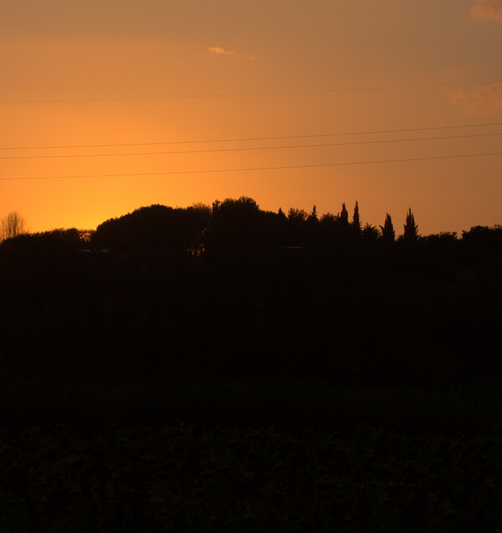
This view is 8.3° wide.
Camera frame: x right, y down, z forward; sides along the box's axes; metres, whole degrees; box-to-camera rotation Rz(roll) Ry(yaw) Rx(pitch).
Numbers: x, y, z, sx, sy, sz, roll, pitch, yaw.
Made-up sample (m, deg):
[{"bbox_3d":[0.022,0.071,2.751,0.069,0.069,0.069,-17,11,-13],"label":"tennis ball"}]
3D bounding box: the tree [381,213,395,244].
[{"bbox_3d":[23.805,-6.406,600.000,2.251,5.973,2.251,0,-2,0],"label":"tree"}]

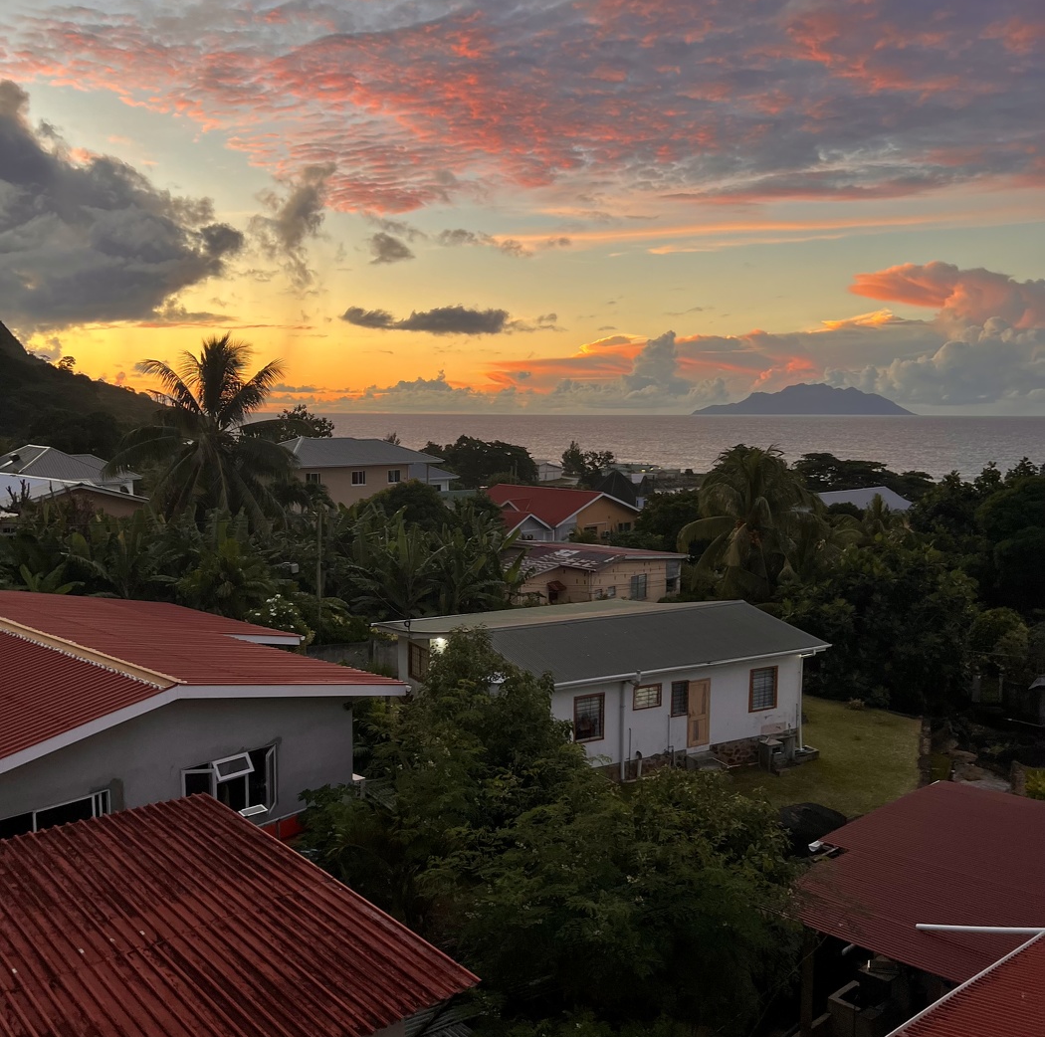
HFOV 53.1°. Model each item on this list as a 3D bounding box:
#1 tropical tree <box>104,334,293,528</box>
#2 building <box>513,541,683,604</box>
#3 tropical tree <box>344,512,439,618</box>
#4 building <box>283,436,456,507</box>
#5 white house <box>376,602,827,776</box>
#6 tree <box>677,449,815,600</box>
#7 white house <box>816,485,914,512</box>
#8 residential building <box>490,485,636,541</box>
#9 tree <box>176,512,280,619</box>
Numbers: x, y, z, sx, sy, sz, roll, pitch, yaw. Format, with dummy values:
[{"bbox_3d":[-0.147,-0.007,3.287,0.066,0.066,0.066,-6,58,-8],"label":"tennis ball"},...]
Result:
[{"bbox_3d":[-14.854,-1.358,49.118,8.300,14.322,8.300,0,6,0],"label":"tropical tree"},{"bbox_3d":[2.376,3.141,63.103,11.500,3.700,9.800,6,8,44],"label":"building"},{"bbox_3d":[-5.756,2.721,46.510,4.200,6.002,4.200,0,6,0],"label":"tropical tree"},{"bbox_3d":[-18.615,-3.952,105.673,10.500,8.900,19.000,6,8,43],"label":"building"},{"bbox_3d":[2.433,5.407,35.965,12.000,4.440,10.200,-3,7,-30],"label":"white house"},{"bbox_3d":[12.200,0.768,57.362,7.600,9.453,7.600,0,6,0],"label":"tree"},{"bbox_3d":[28.647,0.105,92.168,13.000,5.114,9.000,-5,8,-43],"label":"white house"},{"bbox_3d":[0.819,0.454,83.579,13.500,5.524,12.500,-6,8,-45],"label":"residential building"},{"bbox_3d":[-11.928,2.971,42.518,3.900,6.457,3.900,0,6,0],"label":"tree"}]

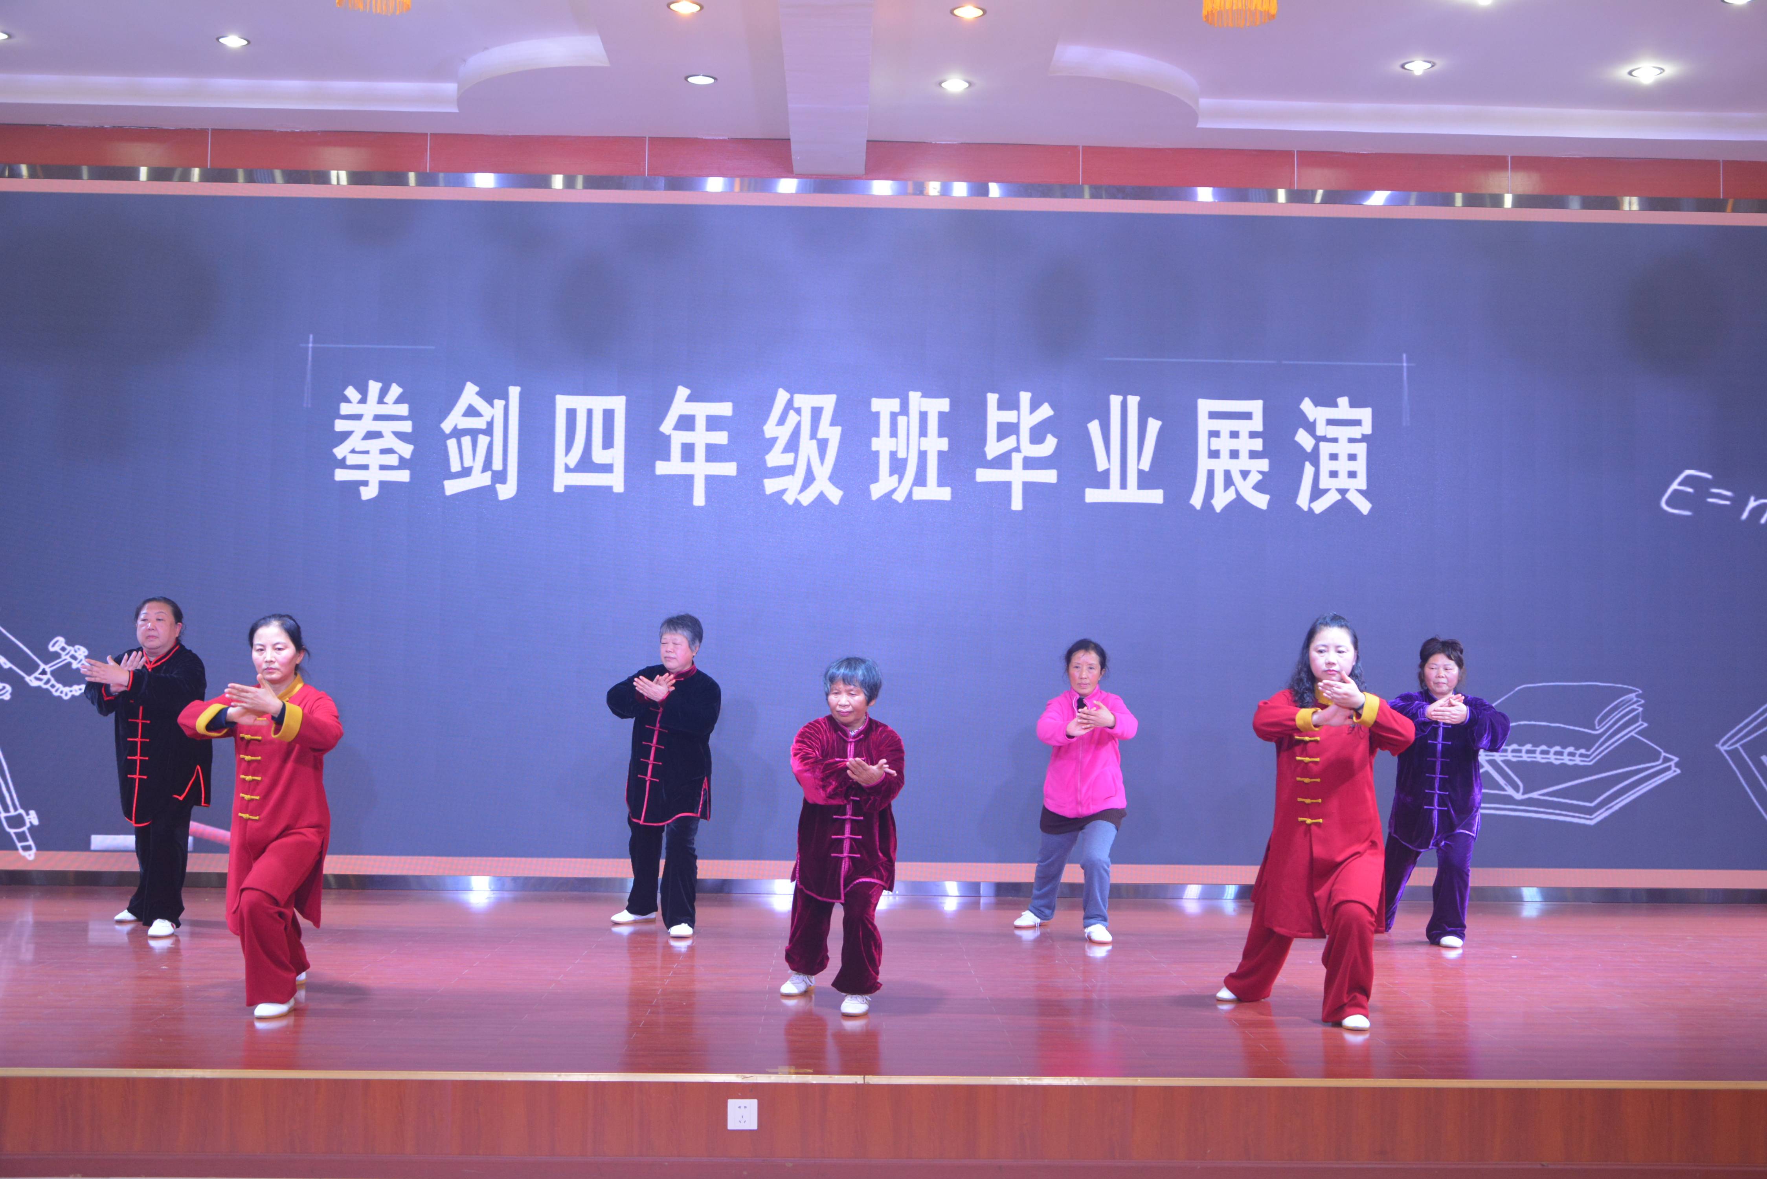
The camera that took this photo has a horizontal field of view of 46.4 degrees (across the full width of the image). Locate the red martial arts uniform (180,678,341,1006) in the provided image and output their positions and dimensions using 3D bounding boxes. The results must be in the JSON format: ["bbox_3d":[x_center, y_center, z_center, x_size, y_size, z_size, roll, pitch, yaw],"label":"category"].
[{"bbox_3d":[-2.190,0.890,7.470,0.600,1.160,0.850,0,-3,17],"label":"red martial arts uniform"}]

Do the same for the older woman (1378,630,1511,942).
[{"bbox_3d":[2.630,0.947,9.793,0.699,1.444,0.807,0,-3,16],"label":"older woman"}]

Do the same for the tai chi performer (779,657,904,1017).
[{"bbox_3d":[-0.150,0.872,7.507,0.511,1.259,0.793,0,-3,6],"label":"tai chi performer"}]

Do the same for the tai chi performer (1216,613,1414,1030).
[{"bbox_3d":[1.504,0.798,7.336,0.799,1.428,0.806,-1,-4,22],"label":"tai chi performer"}]

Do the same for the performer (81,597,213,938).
[{"bbox_3d":[-3.438,0.809,9.703,0.698,1.560,0.672,-1,-4,24],"label":"performer"}]

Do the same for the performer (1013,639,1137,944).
[{"bbox_3d":[0.930,0.952,9.974,0.647,1.414,0.962,0,-3,10],"label":"performer"}]

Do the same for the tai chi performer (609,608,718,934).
[{"bbox_3d":[-1.104,0.872,9.941,0.673,1.518,0.744,-1,-4,27],"label":"tai chi performer"}]

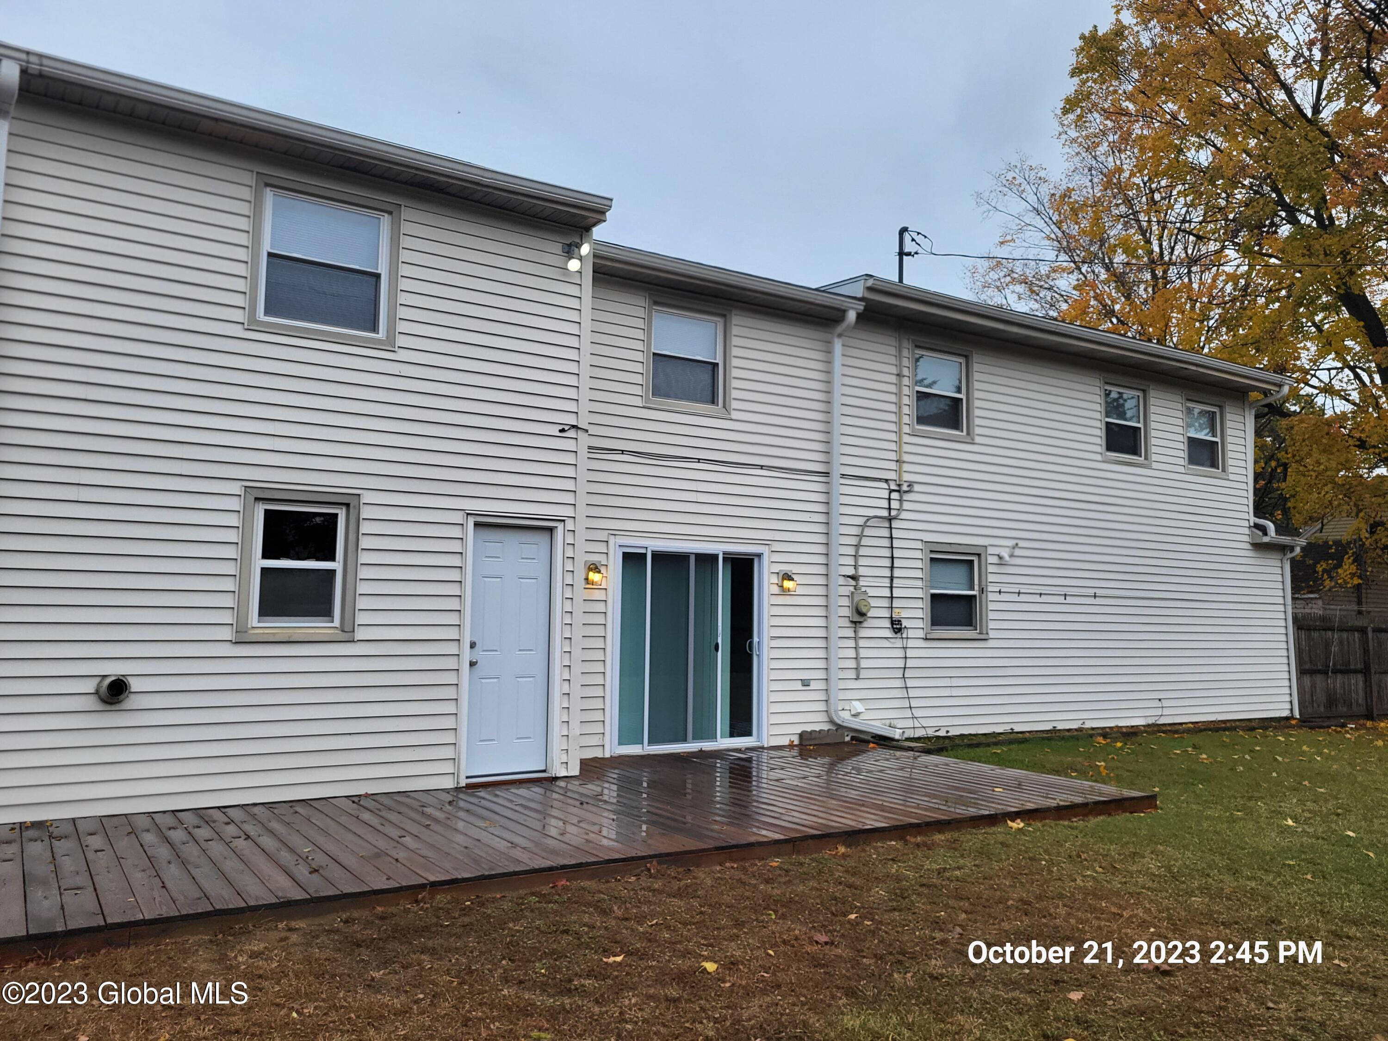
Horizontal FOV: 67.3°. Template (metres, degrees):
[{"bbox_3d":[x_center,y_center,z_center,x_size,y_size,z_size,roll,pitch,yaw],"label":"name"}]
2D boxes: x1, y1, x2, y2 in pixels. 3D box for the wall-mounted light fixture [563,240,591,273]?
[{"bbox_3d":[-1.014,-2.278,8.986,0.230,0.250,0.190,4,-7,-33],"label":"wall-mounted light fixture"}]

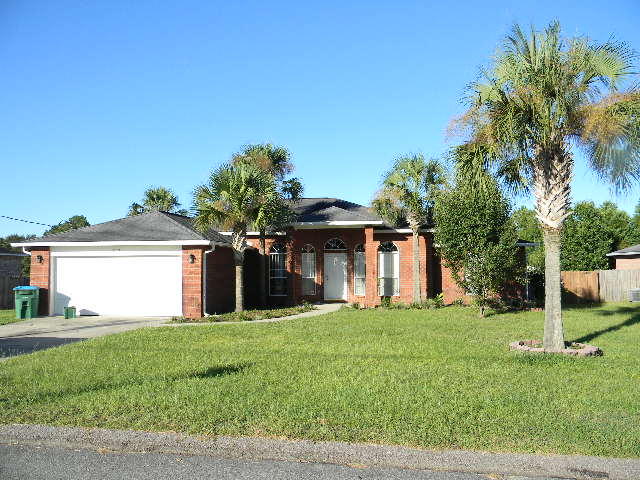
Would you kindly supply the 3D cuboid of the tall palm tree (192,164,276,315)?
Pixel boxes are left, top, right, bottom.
[{"bbox_3d":[-3.188,-0.080,19.330,3.060,5.520,3.000,-1,-3,10],"label":"tall palm tree"}]

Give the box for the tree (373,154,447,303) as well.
[{"bbox_3d":[3.542,-0.410,20.547,2.850,5.900,2.800,-1,-3,10],"label":"tree"}]

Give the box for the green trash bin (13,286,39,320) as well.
[{"bbox_3d":[-10.133,2.154,17.815,0.640,1.110,0.760,0,-3,-7],"label":"green trash bin"}]

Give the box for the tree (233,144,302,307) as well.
[{"bbox_3d":[-2.142,-0.561,21.157,2.770,6.560,2.800,0,-3,0],"label":"tree"}]

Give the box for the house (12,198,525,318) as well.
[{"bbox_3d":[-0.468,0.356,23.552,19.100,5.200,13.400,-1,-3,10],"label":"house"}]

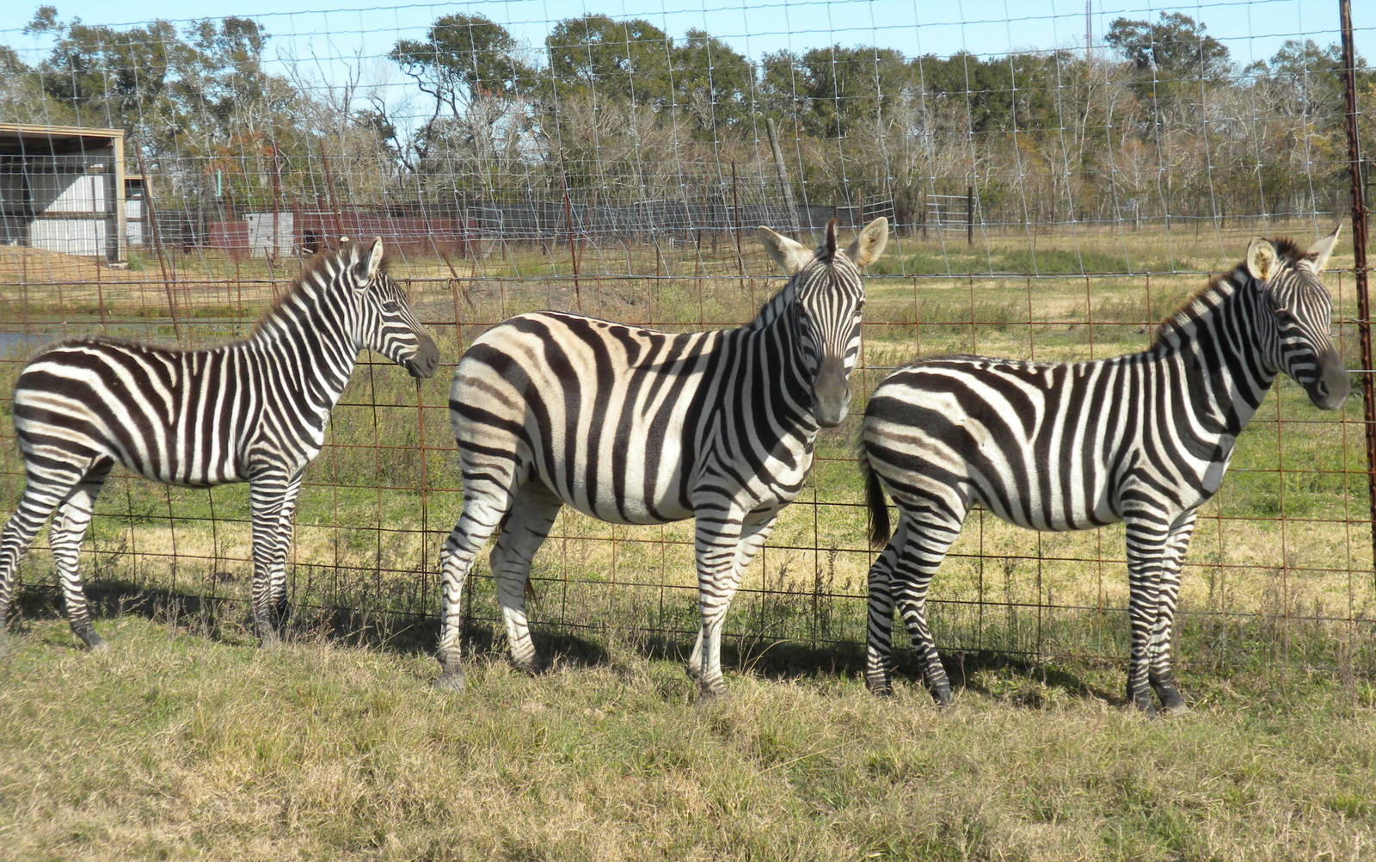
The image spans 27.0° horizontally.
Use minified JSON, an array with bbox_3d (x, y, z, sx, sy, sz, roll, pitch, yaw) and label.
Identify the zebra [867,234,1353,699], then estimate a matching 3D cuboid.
[{"bbox_3d":[1.239,0.090,8.670,1.479,1.448,0.439,1,5,26],"label":"zebra"}]

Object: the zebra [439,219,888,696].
[{"bbox_3d":[-0.096,0.071,9.241,1.561,1.510,0.561,1,5,27],"label":"zebra"}]

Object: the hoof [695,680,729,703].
[{"bbox_3d":[0.077,0.830,9.109,0.117,0.073,0.092,1,5,28],"label":"hoof"}]

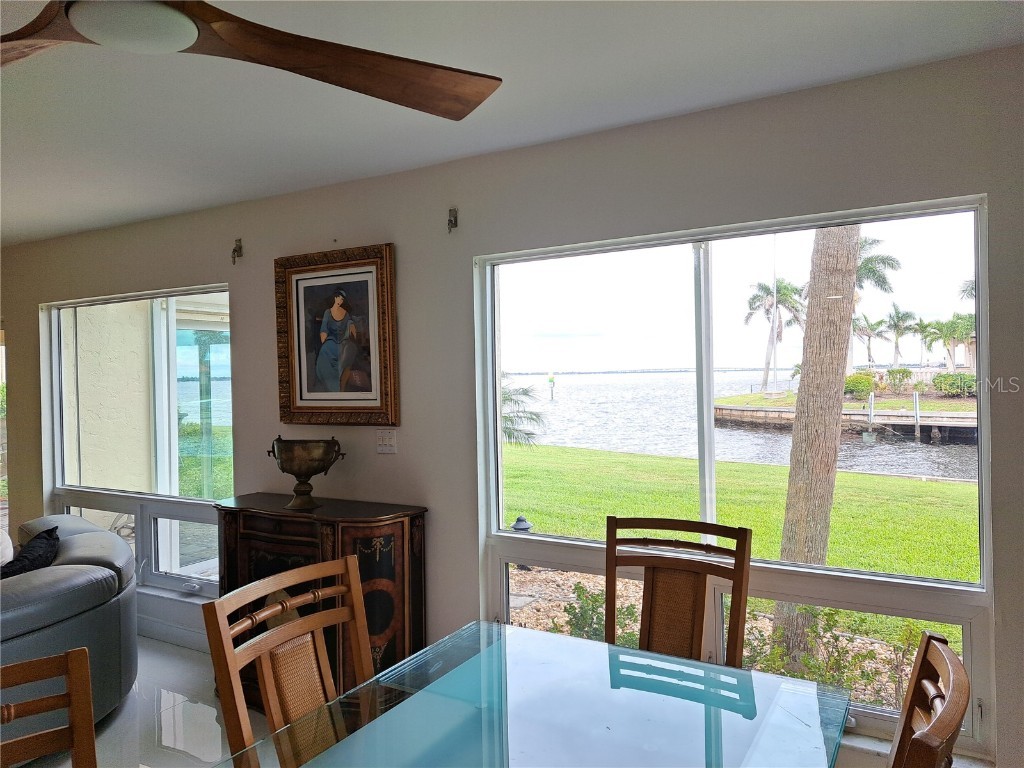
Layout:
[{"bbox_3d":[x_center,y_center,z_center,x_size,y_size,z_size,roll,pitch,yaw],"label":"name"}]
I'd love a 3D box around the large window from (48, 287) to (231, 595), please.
[{"bbox_3d":[-2.272,0.348,4.318,1.830,1.755,0.100,-1,1,29],"label":"large window"}]

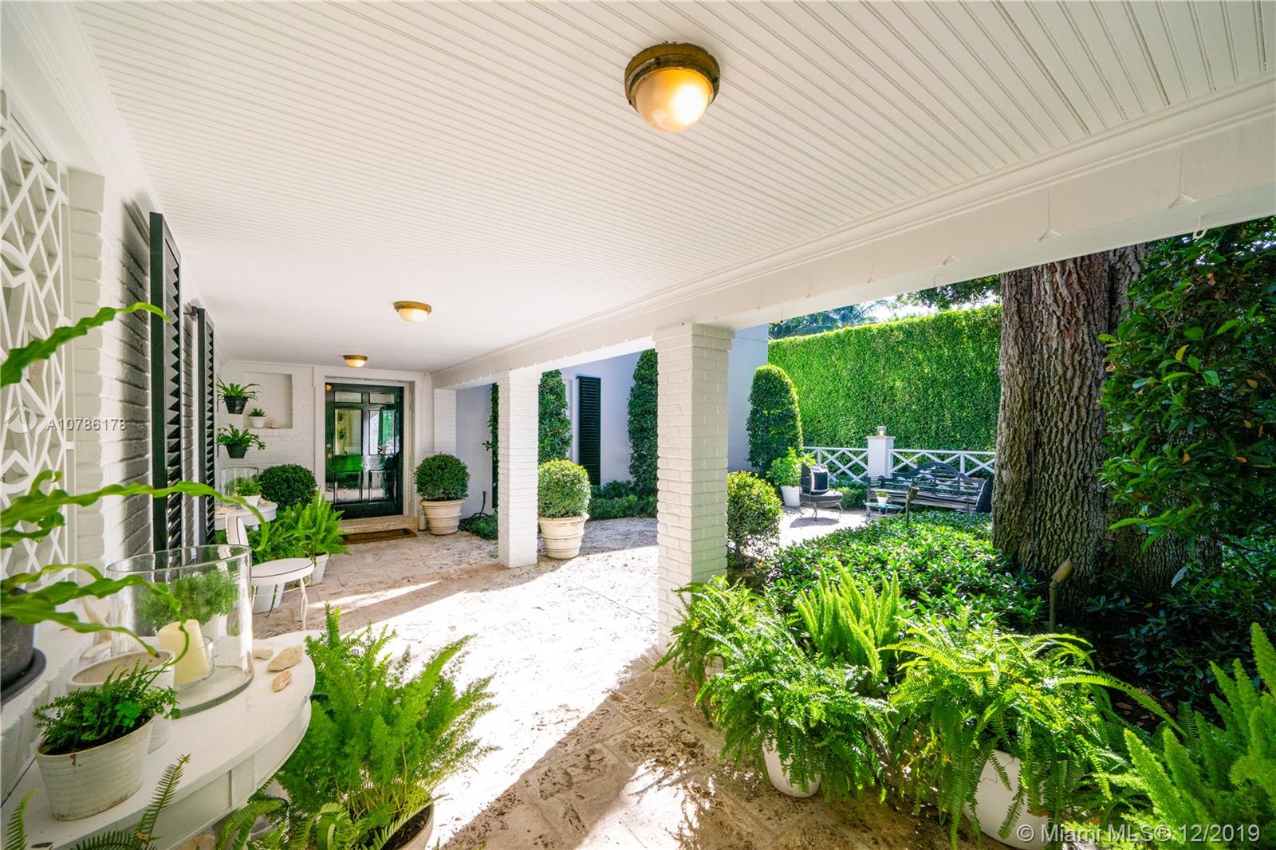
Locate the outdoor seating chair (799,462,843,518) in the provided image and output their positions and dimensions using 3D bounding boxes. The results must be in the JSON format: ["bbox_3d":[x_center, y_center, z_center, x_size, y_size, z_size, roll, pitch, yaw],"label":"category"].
[{"bbox_3d":[3.171,1.129,8.049,0.687,0.932,0.736,0,0,-38],"label":"outdoor seating chair"}]

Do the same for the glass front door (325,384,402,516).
[{"bbox_3d":[-4.167,0.418,7.058,1.031,2.051,0.088,0,0,-37],"label":"glass front door"}]

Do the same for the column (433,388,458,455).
[{"bbox_3d":[-3.190,0.471,7.578,0.344,2.258,0.294,0,0,-37],"label":"column"}]

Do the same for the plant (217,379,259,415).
[{"bbox_3d":[-4.654,-0.323,5.368,0.390,0.410,0.390,0,0,-39],"label":"plant"}]

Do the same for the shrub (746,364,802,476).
[{"bbox_3d":[2.899,0.091,9.873,1.160,2.750,1.160,0,0,-39],"label":"shrub"}]

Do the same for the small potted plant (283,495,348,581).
[{"bbox_3d":[-3.148,1.107,4.496,0.550,0.840,0.550,0,0,-39],"label":"small potted plant"}]

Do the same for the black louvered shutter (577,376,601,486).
[{"bbox_3d":[-0.981,0.210,9.250,0.530,2.330,0.060,0,0,-39],"label":"black louvered shutter"}]

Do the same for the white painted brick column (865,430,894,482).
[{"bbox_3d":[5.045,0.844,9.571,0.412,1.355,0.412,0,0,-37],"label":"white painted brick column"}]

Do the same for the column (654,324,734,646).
[{"bbox_3d":[0.390,0.471,3.215,0.403,2.258,0.403,0,0,-37],"label":"column"}]

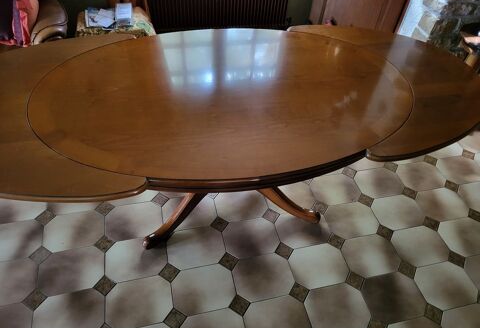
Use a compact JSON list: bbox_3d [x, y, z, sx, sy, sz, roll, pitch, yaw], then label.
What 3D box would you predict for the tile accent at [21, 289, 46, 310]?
[{"bbox_3d":[-0.890,0.594,1.571,0.070,0.010,0.070,26,50,18],"label":"tile accent"}]

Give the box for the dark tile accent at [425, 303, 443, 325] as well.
[{"bbox_3d":[0.912,0.706,1.699,0.070,0.010,0.070,26,50,18],"label":"dark tile accent"}]

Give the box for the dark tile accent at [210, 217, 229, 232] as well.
[{"bbox_3d":[-0.112,0.335,1.987,0.073,0.010,0.073,26,50,18],"label":"dark tile accent"}]

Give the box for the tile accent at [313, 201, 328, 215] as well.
[{"bbox_3d":[0.463,0.252,2.087,0.070,0.010,0.070,26,50,18],"label":"tile accent"}]

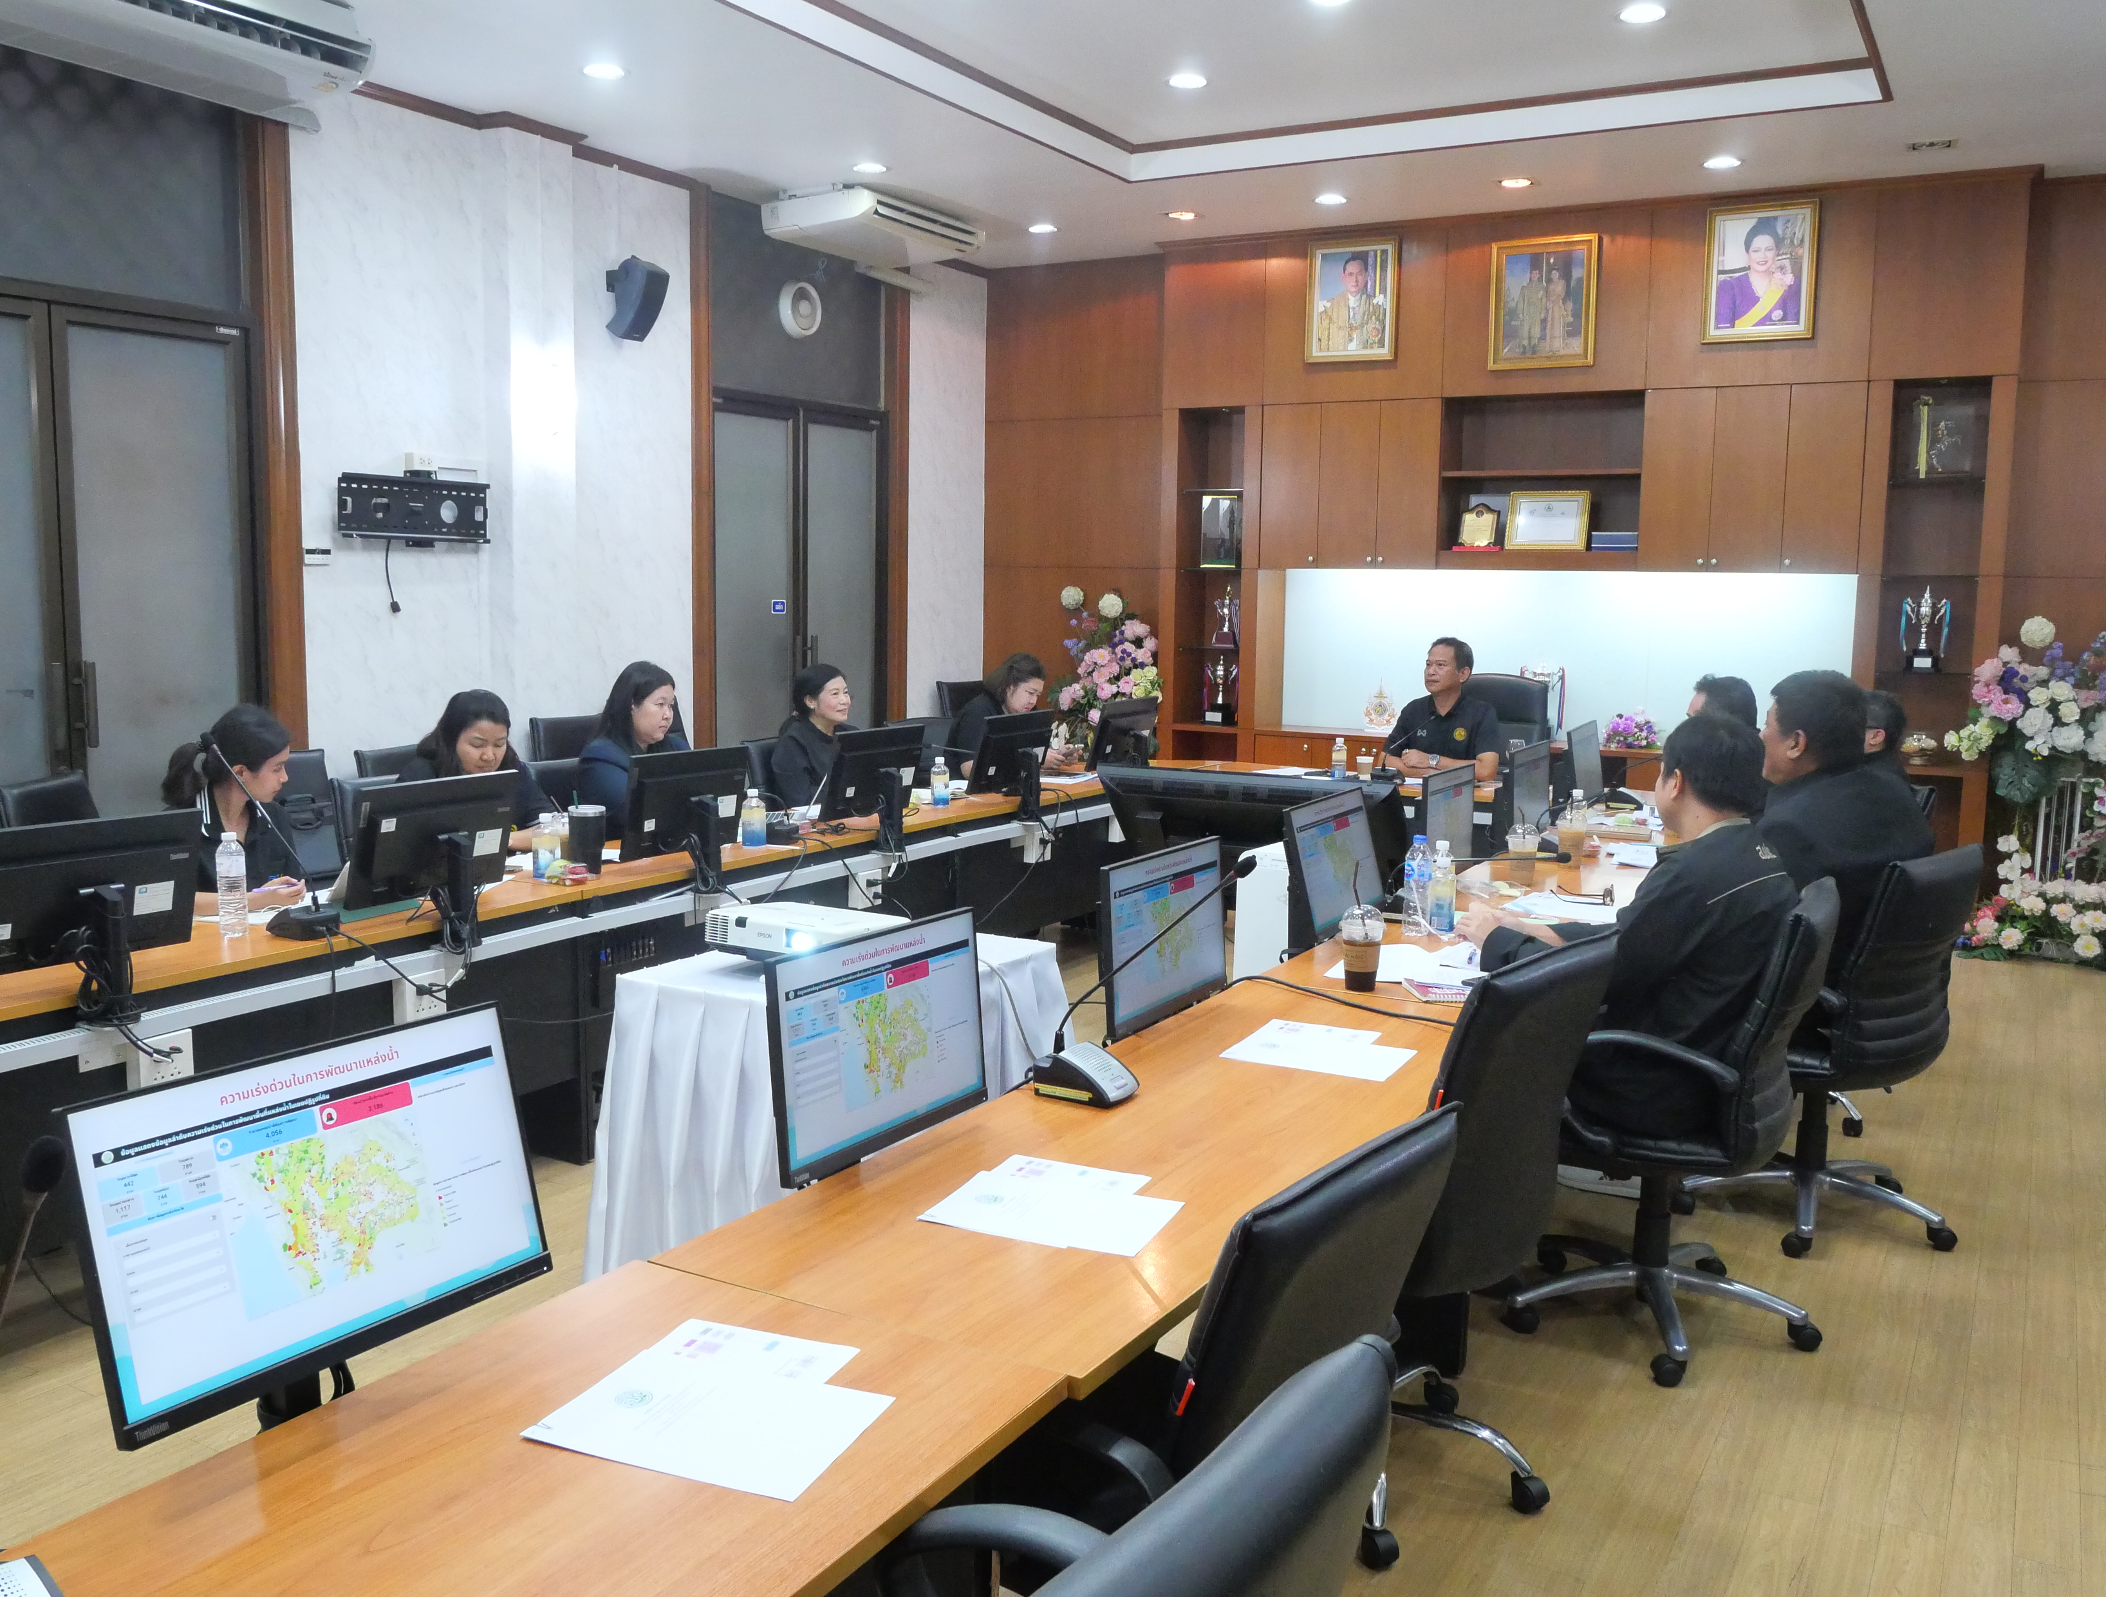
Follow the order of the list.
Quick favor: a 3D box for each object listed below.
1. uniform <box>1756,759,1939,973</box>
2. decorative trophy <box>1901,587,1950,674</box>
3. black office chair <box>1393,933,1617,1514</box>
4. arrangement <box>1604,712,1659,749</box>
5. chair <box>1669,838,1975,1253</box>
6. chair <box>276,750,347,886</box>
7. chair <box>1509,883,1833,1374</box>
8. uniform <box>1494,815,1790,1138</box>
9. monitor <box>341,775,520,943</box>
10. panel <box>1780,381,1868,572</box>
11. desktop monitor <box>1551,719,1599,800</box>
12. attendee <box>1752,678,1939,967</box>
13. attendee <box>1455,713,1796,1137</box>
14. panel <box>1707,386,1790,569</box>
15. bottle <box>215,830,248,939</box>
[{"bbox_3d":[1.931,0.234,4.040,0.500,0.640,0.420,-6,10,-43],"label":"uniform"},{"bbox_3d":[4.343,-0.842,7.932,0.210,0.440,0.150,5,8,29],"label":"decorative trophy"},{"bbox_3d":[0.570,0.712,2.850,0.660,0.970,0.600,8,10,43],"label":"black office chair"},{"bbox_3d":[3.096,-0.376,8.539,0.289,0.199,0.209,6,9,32],"label":"arrangement"},{"bbox_3d":[1.977,0.598,4.069,0.618,0.997,0.658,-5,10,-36],"label":"chair"},{"bbox_3d":[-2.588,0.355,5.601,0.640,0.990,0.600,5,8,28],"label":"chair"},{"bbox_3d":[1.370,0.679,3.482,0.630,0.970,0.640,5,8,32],"label":"chair"},{"bbox_3d":[1.316,0.383,3.541,0.600,0.660,0.500,5,8,32],"label":"uniform"},{"bbox_3d":[-1.474,0.157,3.897,0.170,0.410,0.490,4,8,26],"label":"monitor"},{"bbox_3d":[3.866,-1.597,7.981,0.355,0.920,0.030,5,8,29],"label":"panel"},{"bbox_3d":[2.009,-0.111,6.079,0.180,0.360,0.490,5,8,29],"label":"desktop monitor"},{"bbox_3d":[1.889,0.393,4.215,0.800,1.380,0.550,5,8,32],"label":"attendee"},{"bbox_3d":[1.209,0.476,3.453,0.740,1.300,0.530,6,9,36],"label":"attendee"},{"bbox_3d":[3.572,-1.626,8.159,0.347,0.927,0.040,4,7,26],"label":"panel"},{"bbox_3d":[-1.891,0.198,3.657,0.067,0.237,0.067,6,9,32],"label":"bottle"}]

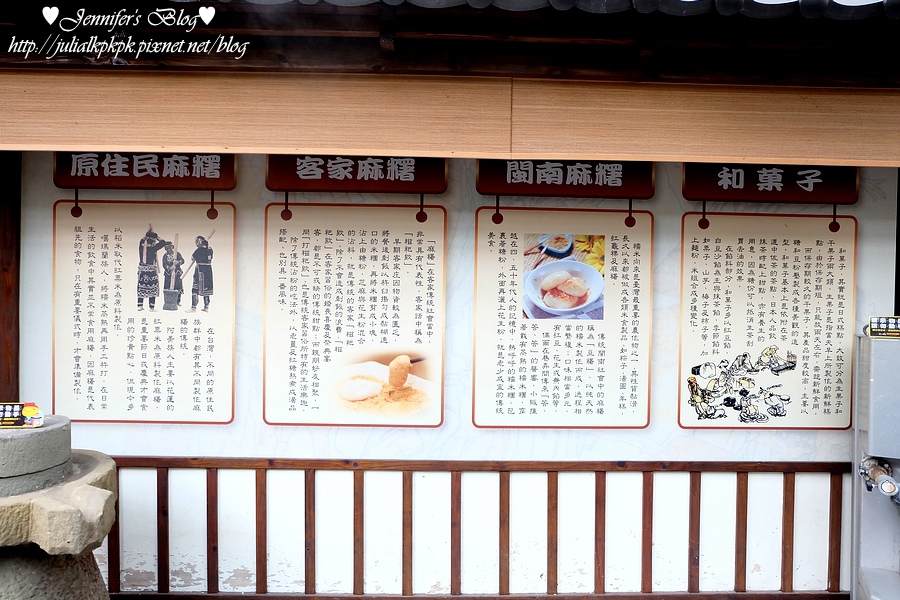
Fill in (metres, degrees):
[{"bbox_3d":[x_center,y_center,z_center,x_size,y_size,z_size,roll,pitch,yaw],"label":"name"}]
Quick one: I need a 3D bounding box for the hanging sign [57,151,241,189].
[{"bbox_3d":[-1.367,-0.603,2.691,0.821,0.213,0.025,1,1,-1],"label":"hanging sign"}]

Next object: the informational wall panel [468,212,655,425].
[{"bbox_3d":[0.522,0.088,2.744,0.820,1.005,0.025,1,1,-1],"label":"informational wall panel"}]

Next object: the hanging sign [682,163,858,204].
[{"bbox_3d":[1.483,-0.555,2.754,0.821,0.213,0.025,1,1,-1],"label":"hanging sign"}]

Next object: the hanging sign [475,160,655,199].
[{"bbox_3d":[0.532,-0.571,2.733,0.821,0.213,0.025,1,1,-1],"label":"hanging sign"}]

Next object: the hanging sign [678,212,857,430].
[{"bbox_3d":[1.473,0.104,2.765,0.820,1.005,0.025,1,1,-1],"label":"hanging sign"}]

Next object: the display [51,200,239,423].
[{"bbox_3d":[-1.379,0.057,2.702,0.820,1.005,0.025,1,1,-1],"label":"display"}]

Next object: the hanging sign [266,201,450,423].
[{"bbox_3d":[-0.430,0.073,2.723,0.820,1.005,0.025,1,1,-1],"label":"hanging sign"}]

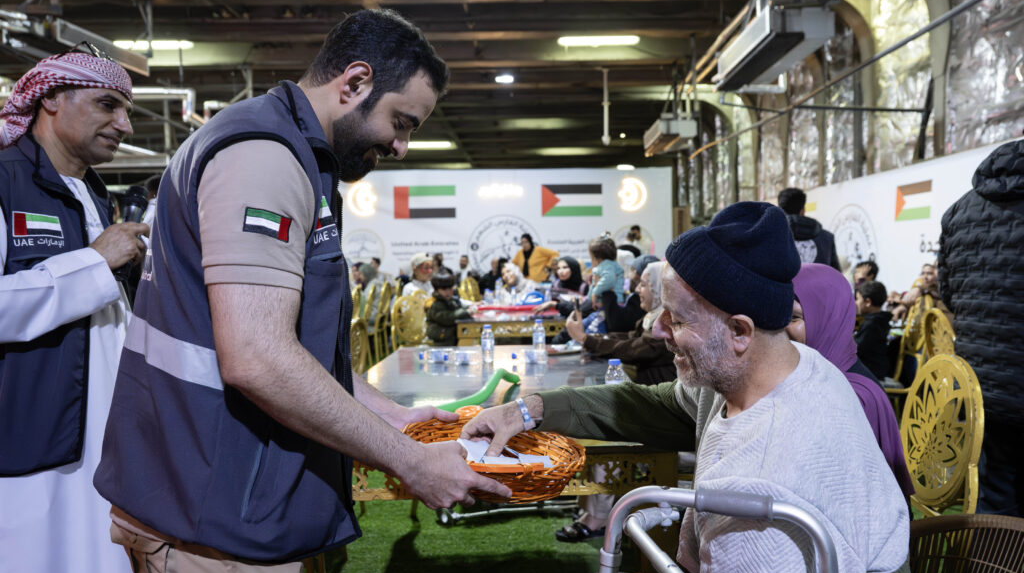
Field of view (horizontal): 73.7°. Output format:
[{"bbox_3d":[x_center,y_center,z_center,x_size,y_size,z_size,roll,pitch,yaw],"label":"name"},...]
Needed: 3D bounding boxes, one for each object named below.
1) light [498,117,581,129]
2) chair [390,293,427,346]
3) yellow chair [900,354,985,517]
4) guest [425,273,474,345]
[{"bbox_3d":[0.602,-3.701,15.500,1.750,0.150,0.250,-1,2,-1],"label":"light"},{"bbox_3d":[-0.912,0.574,7.012,0.430,0.955,0.530,1,2,36],"label":"chair"},{"bbox_3d":[1.222,0.702,2.264,0.530,0.955,0.430,-1,2,1],"label":"yellow chair"},{"bbox_3d":[-0.561,0.454,5.850,0.400,1.140,0.380,0,2,22],"label":"guest"}]

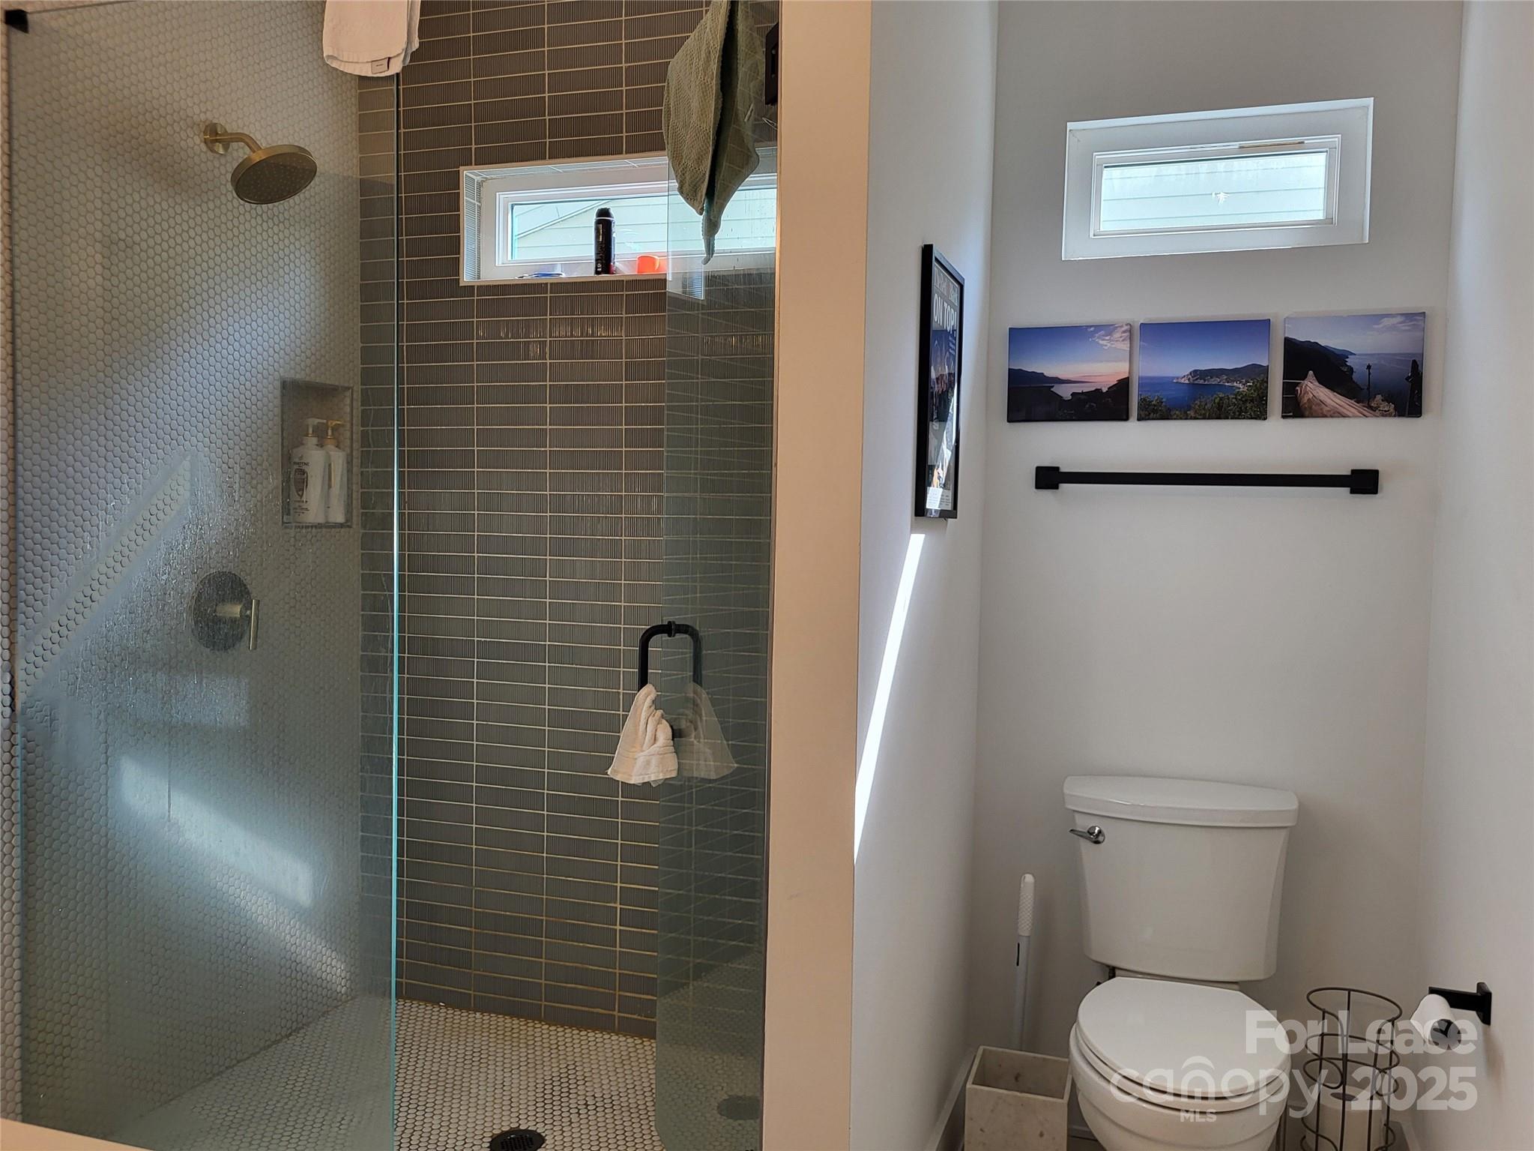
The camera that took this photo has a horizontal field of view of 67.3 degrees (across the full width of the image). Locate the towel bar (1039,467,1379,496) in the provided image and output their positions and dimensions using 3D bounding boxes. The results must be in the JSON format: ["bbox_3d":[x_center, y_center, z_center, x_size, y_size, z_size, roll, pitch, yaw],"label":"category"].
[{"bbox_3d":[0.894,-0.197,2.376,0.664,0.050,0.070,2,3,17],"label":"towel bar"}]

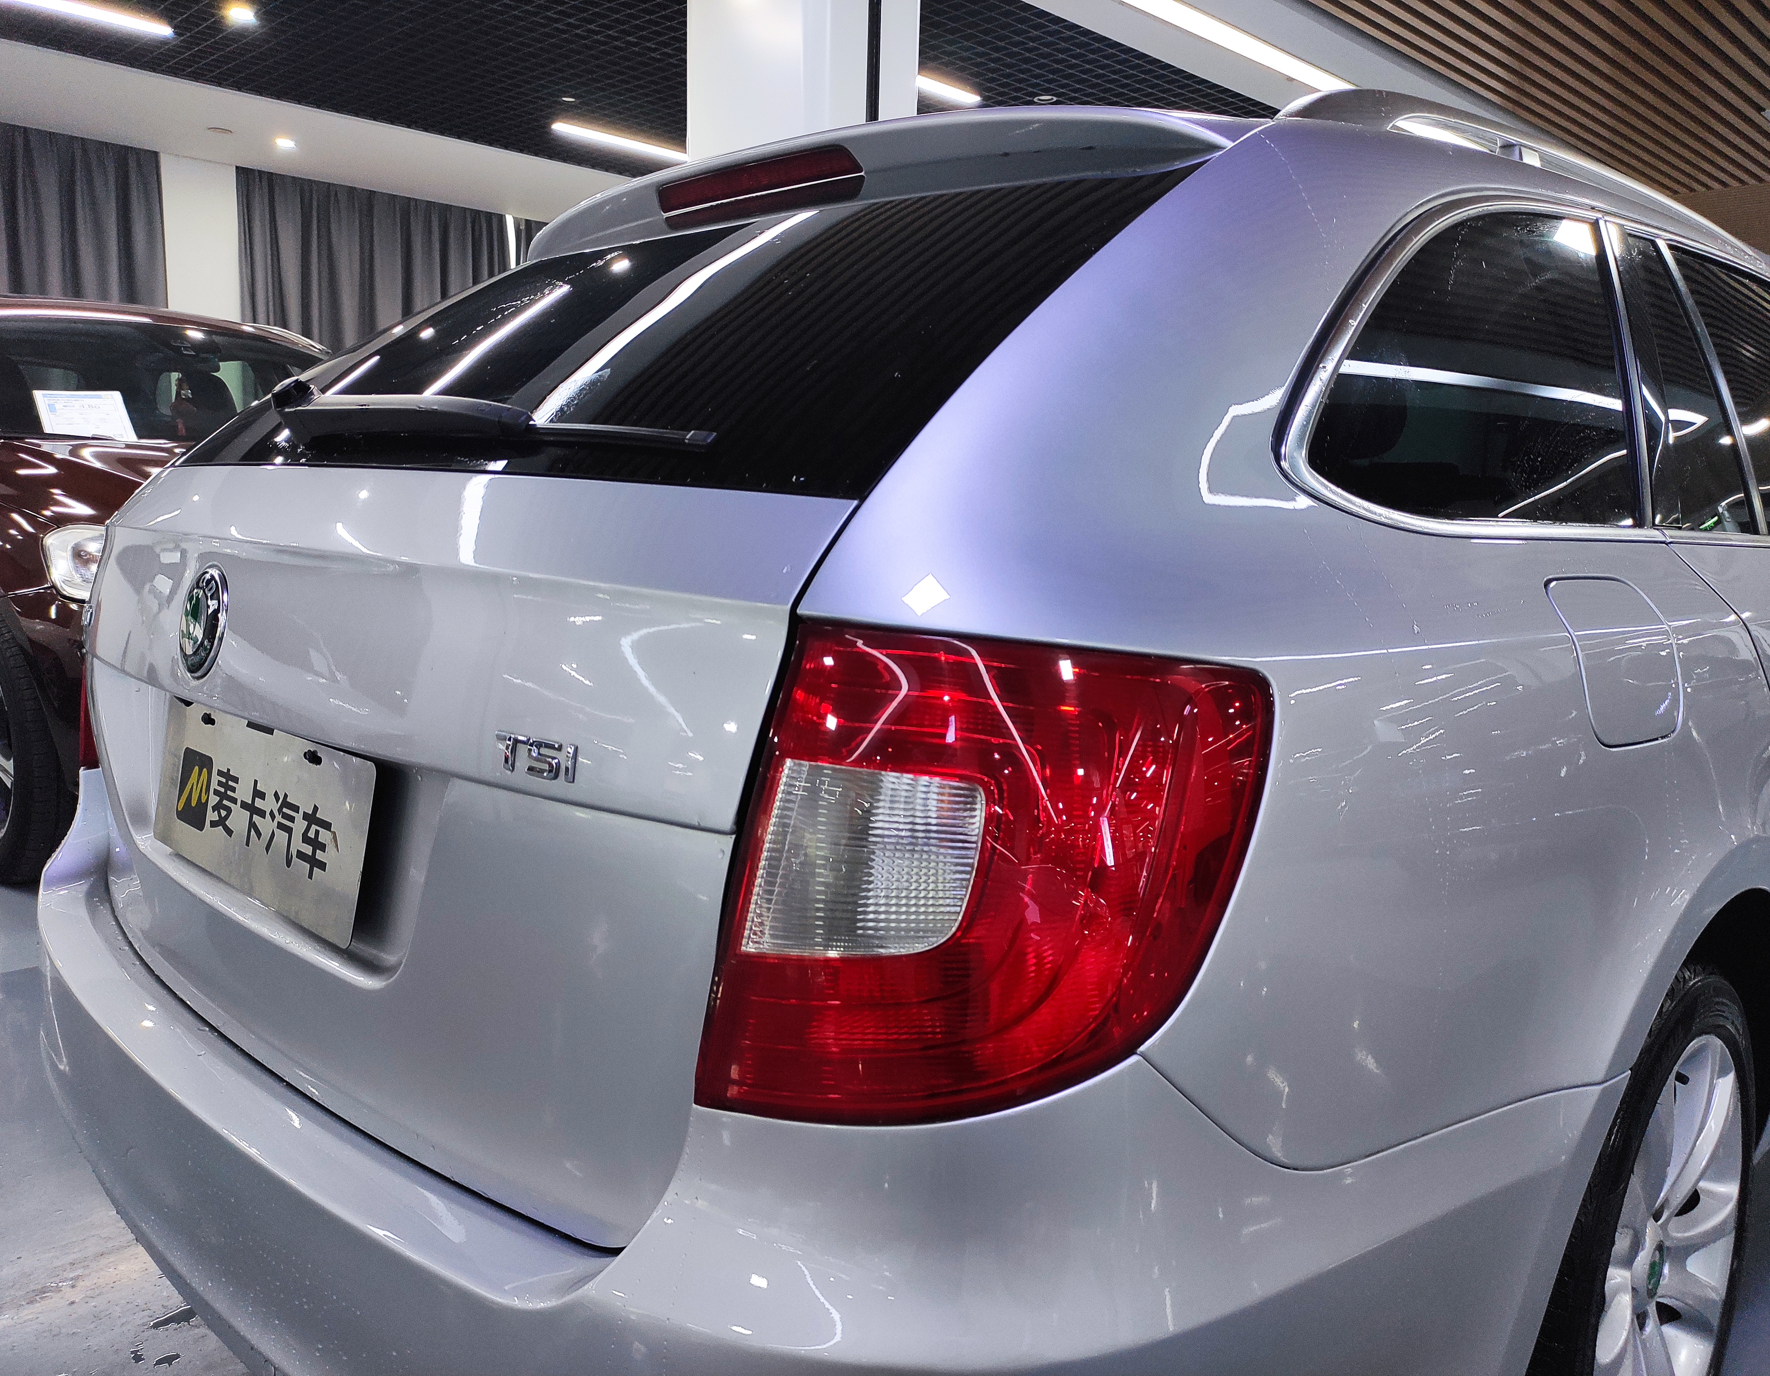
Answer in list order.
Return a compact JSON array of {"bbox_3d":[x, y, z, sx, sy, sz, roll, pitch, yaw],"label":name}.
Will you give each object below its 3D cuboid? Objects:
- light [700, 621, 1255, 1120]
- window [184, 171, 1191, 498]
[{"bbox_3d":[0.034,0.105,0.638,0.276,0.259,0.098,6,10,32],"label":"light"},{"bbox_3d":[-0.310,-0.327,1.259,1.220,0.073,0.563,9,41,44],"label":"window"}]

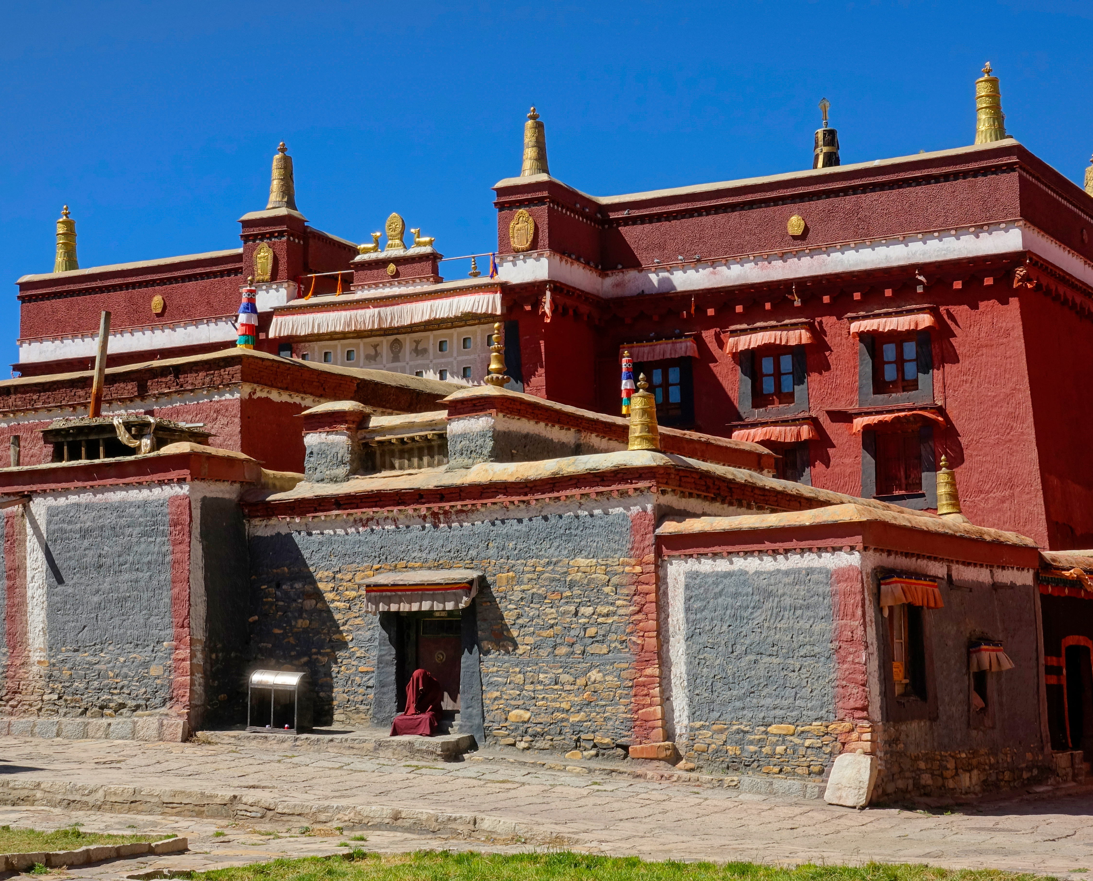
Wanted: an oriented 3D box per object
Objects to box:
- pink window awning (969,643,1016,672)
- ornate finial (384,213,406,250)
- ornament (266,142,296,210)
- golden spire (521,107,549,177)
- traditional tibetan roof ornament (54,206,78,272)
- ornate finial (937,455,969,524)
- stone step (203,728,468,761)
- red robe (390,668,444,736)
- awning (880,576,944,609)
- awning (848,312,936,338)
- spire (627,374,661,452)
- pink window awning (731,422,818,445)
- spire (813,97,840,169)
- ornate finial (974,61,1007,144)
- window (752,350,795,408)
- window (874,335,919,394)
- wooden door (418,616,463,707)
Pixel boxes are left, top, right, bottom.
[{"bbox_3d":[7.039,3.419,31.318,0.360,0.480,0.980,-5,-8,34],"label":"pink window awning"},{"bbox_3d":[-4.389,-6.059,57.500,0.660,1.117,0.400,-4,-8,31],"label":"ornate finial"},{"bbox_3d":[-8.778,-8.708,65.446,1.020,2.354,1.020,0,-7,0],"label":"ornament"},{"bbox_3d":[-0.328,-8.246,54.800,0.780,2.039,0.780,0,-7,0],"label":"golden spire"},{"bbox_3d":[-18.102,-7.534,74.648,0.900,2.729,0.900,-4,-8,31],"label":"traditional tibetan roof ornament"},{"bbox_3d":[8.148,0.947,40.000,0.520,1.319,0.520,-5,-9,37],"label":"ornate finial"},{"bbox_3d":[-3.862,5.431,35.511,1.000,0.410,6.822,7,-10,-44],"label":"stone step"},{"bbox_3d":[-2.229,4.537,34.372,0.750,1.150,0.720,7,-10,-44],"label":"red robe"},{"bbox_3d":[5.476,2.294,29.767,0.360,0.444,1.450,-5,-8,35],"label":"awning"},{"bbox_3d":[9.777,-3.243,55.967,2.429,0.540,0.480,-4,-8,31],"label":"awning"},{"bbox_3d":[1.524,-0.435,30.800,0.500,1.231,0.500,0,-7,0],"label":"spire"},{"bbox_3d":[7.226,-0.262,62.911,2.700,0.620,0.500,-4,-8,31],"label":"pink window awning"},{"bbox_3d":[7.709,-8.421,54.500,0.700,2.073,0.700,0,-7,0],"label":"spire"},{"bbox_3d":[12.580,-9.528,56.156,0.830,2.497,0.830,-4,-8,31],"label":"ornate finial"},{"bbox_3d":[6.670,-1.894,58.210,1.410,1.800,0.180,-4,-8,31],"label":"window"},{"bbox_3d":[10.846,-2.401,61.424,1.450,1.850,0.250,-4,-8,31],"label":"window"},{"bbox_3d":[-1.726,3.762,33.300,1.020,1.552,0.120,-5,-9,37],"label":"wooden door"}]

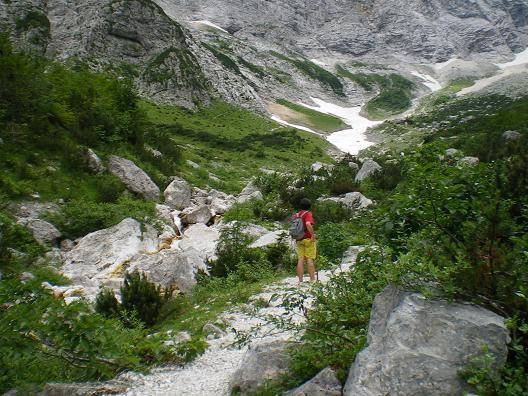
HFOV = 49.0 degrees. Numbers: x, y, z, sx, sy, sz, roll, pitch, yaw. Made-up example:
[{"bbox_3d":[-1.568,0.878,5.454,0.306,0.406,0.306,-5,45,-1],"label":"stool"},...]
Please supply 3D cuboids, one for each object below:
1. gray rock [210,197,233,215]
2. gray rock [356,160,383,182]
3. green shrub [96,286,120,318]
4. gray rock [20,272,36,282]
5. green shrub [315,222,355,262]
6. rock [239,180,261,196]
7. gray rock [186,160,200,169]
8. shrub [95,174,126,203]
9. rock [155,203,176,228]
[{"bbox_3d":[-1.467,0.259,20.000,0.759,0.621,0.700,0,3,-4],"label":"gray rock"},{"bbox_3d":[5.229,-1.376,29.000,1.401,1.201,1.300,1,3,10],"label":"gray rock"},{"bbox_3d":[-2.646,1.767,9.800,0.426,0.519,0.418,0,-3,0],"label":"green shrub"},{"bbox_3d":[-4.998,1.687,12.300,0.329,0.204,0.306,0,-3,0],"label":"gray rock"},{"bbox_3d":[1.727,1.075,14.000,0.890,0.928,0.872,0,-3,0],"label":"green shrub"},{"bbox_3d":[-0.675,-0.443,27.000,0.994,0.716,0.922,0,-3,0],"label":"rock"},{"bbox_3d":[-4.379,-2.081,36.000,0.870,0.497,0.800,0,3,-7],"label":"gray rock"},{"bbox_3d":[-5.429,-0.336,20.500,1.098,0.951,1.075,0,-3,0],"label":"shrub"},{"bbox_3d":[-2.974,0.528,17.500,0.644,0.754,0.664,0,-3,0],"label":"rock"}]

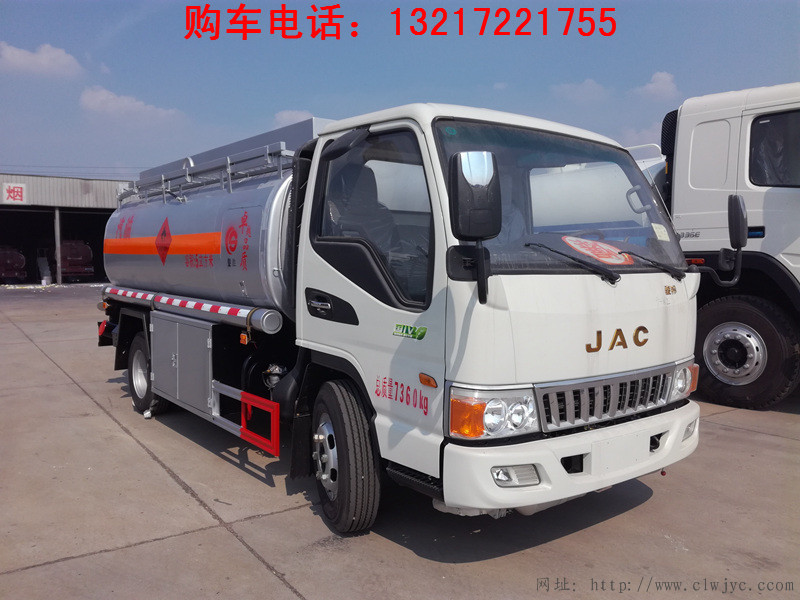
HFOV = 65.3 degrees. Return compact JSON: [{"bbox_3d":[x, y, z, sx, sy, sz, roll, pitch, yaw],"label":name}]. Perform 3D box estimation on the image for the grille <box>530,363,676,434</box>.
[{"bbox_3d":[1.033,0.459,3.055,1.190,0.225,0.100,-2,4,-39],"label":"grille"}]

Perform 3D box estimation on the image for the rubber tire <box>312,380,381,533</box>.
[{"bbox_3d":[-0.301,0.865,3.471,0.195,0.772,0.772,0,3,-21],"label":"rubber tire"}]

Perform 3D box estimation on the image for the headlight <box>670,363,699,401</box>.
[{"bbox_3d":[1.552,0.455,3.580,0.170,0.210,0.370,4,4,44],"label":"headlight"}]

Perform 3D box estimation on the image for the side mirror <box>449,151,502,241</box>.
[{"bbox_3d":[0.273,-0.384,2.257,0.185,0.325,0.095,0,3,-11],"label":"side mirror"}]

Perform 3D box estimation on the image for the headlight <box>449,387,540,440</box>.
[{"bbox_3d":[0.406,0.485,2.676,0.370,0.210,0.170,-1,4,-33],"label":"headlight"}]

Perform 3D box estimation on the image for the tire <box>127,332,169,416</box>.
[{"bbox_3d":[-2.392,0.684,5.966,0.195,0.772,0.772,-2,4,-39],"label":"tire"}]

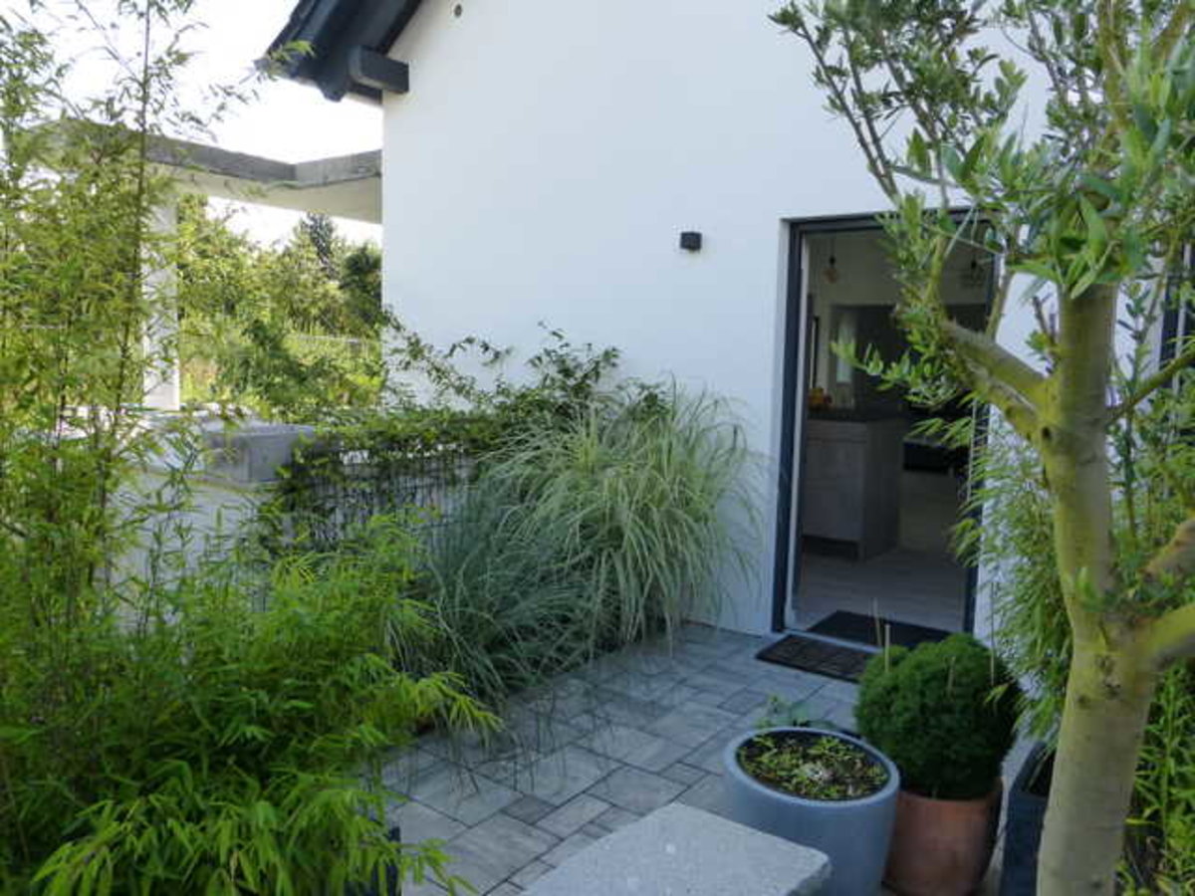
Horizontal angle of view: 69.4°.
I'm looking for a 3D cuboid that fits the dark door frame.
[{"bbox_3d":[1.352,-0.047,4.138,0.970,2.080,0.110,6,7,36],"label":"dark door frame"}]

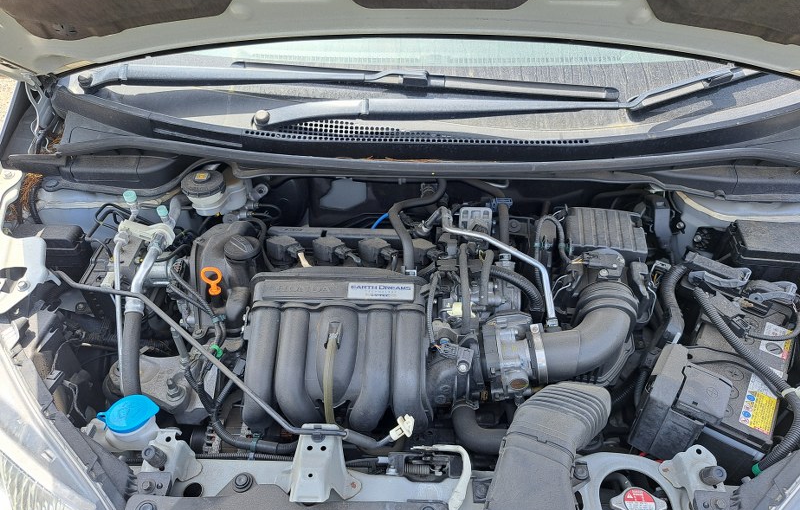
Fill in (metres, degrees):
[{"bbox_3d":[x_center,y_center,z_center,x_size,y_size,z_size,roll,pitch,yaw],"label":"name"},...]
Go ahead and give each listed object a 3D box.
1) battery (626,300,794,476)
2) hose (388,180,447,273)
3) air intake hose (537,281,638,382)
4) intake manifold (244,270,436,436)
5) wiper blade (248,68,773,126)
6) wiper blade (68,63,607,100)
[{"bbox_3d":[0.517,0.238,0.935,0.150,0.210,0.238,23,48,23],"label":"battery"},{"bbox_3d":[0.029,-0.052,0.970,0.100,0.075,0.210,0,43,0],"label":"hose"},{"bbox_3d":[0.288,0.119,0.865,0.150,0.110,0.140,0,43,0],"label":"air intake hose"},{"bbox_3d":[-0.097,0.155,0.892,0.280,0.225,0.215,0,43,0],"label":"intake manifold"},{"bbox_3d":[0.242,-0.281,0.996,1.000,0.055,0.115,-7,65,-8],"label":"wiper blade"},{"bbox_3d":[-0.104,-0.314,1.005,0.985,0.050,0.080,2,65,2],"label":"wiper blade"}]

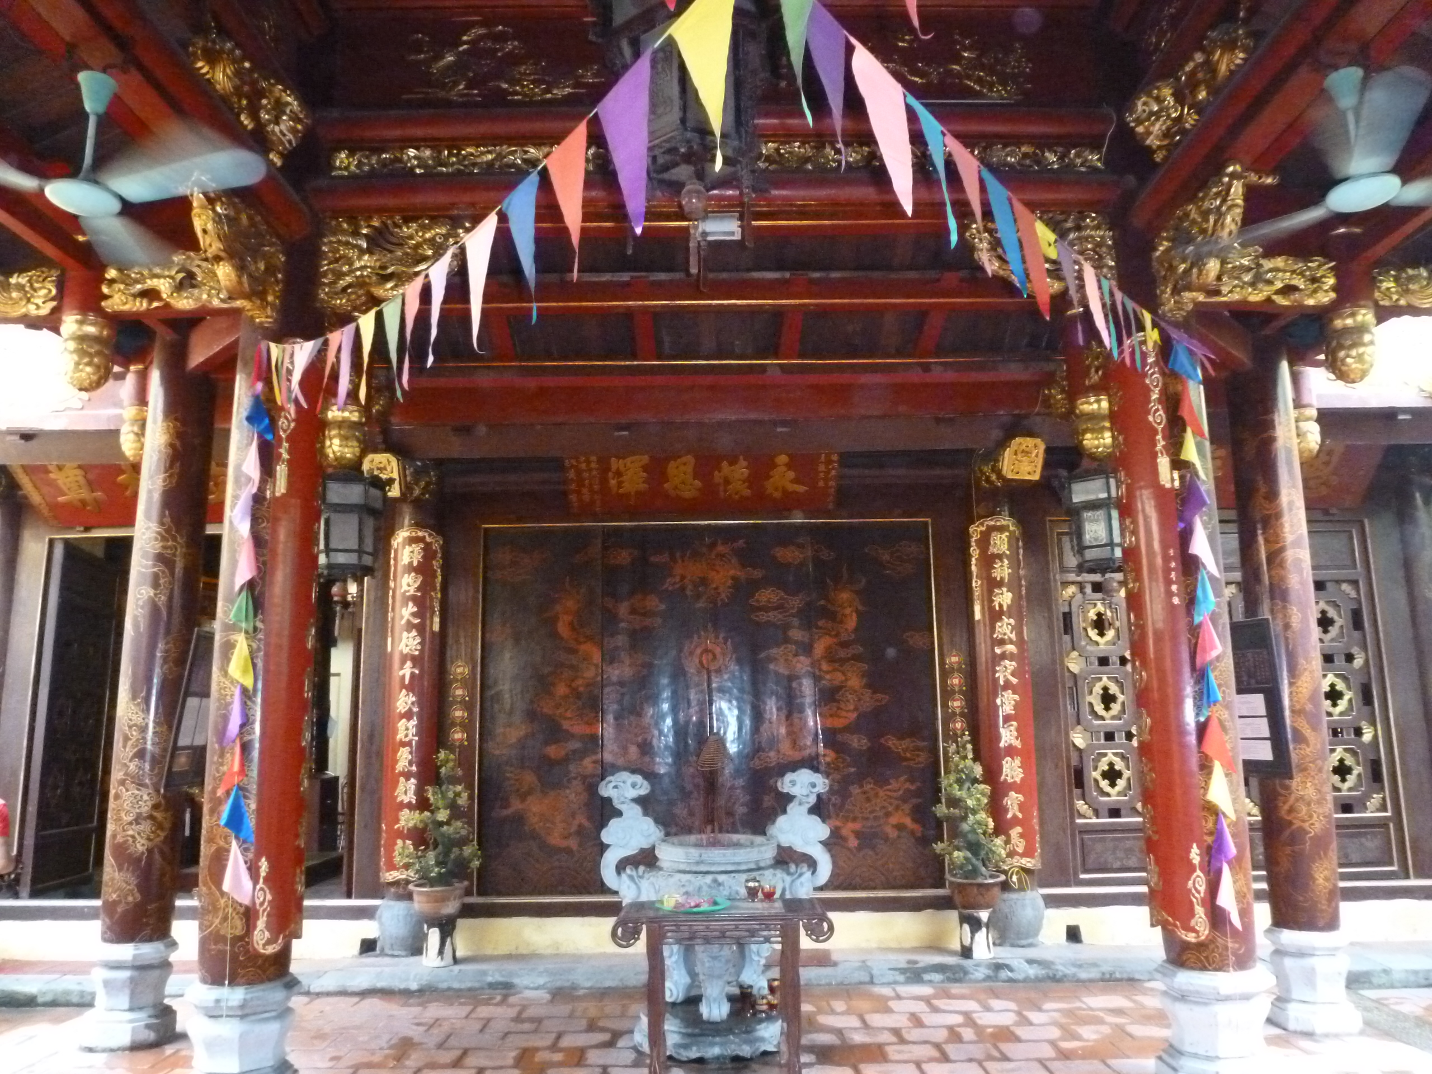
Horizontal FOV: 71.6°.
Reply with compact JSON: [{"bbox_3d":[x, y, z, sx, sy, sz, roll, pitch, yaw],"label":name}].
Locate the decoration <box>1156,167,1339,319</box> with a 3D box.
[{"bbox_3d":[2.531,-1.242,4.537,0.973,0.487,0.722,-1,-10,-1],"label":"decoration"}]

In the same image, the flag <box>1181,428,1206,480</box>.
[{"bbox_3d":[2.296,-0.404,4.778,0.125,0.250,0.070,-1,-11,0],"label":"flag"}]

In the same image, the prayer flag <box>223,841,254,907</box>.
[{"bbox_3d":[-2.021,1.422,4.200,0.133,0.278,0.060,-1,-10,-1],"label":"prayer flag"}]

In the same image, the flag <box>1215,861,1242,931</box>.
[{"bbox_3d":[2.162,1.513,4.184,0.110,0.282,0.060,-1,-10,-1],"label":"flag"}]

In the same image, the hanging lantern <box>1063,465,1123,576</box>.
[{"bbox_3d":[2.367,-0.106,6.208,0.390,0.660,0.360,-1,-11,0],"label":"hanging lantern"}]

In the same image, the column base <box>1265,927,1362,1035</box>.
[{"bbox_3d":[2.960,2.177,4.932,0.363,0.451,0.363,-1,-10,-1],"label":"column base"}]

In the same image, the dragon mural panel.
[{"bbox_3d":[-0.046,1.093,6.551,3.054,2.426,0.070,-1,-10,-1],"label":"dragon mural panel"}]

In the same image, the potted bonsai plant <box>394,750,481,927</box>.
[{"bbox_3d":[-1.813,1.966,6.477,0.520,1.100,0.480,-1,-11,0],"label":"potted bonsai plant"}]

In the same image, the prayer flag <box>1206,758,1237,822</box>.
[{"bbox_3d":[2.169,1.080,4.259,0.126,0.259,0.060,-1,-10,-1],"label":"prayer flag"}]

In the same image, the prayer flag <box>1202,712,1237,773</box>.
[{"bbox_3d":[2.177,0.888,4.293,0.145,0.256,0.060,-1,-10,-1],"label":"prayer flag"}]

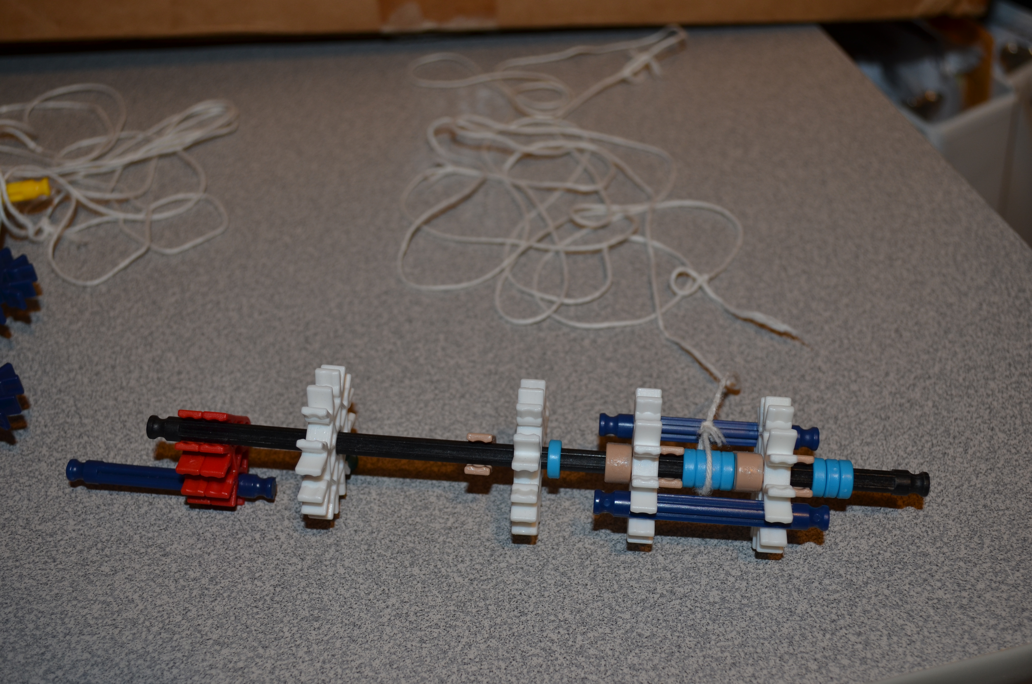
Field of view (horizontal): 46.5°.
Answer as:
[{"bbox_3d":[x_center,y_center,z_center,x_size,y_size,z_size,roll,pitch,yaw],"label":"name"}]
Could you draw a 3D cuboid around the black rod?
[{"bbox_3d":[0.004,0.028,0.293,0.190,0.006,0.006,4,38,4],"label":"black rod"}]

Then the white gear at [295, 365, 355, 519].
[{"bbox_3d":[-0.047,0.024,0.296,0.006,0.037,0.037,4,38,4],"label":"white gear"}]

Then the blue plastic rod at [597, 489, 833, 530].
[{"bbox_3d":[0.045,0.039,0.279,0.054,0.006,0.006,4,38,4],"label":"blue plastic rod"}]

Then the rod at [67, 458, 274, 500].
[{"bbox_3d":[-0.089,0.036,0.312,0.054,0.006,0.006,5,38,3],"label":"rod"}]

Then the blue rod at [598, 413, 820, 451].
[{"bbox_3d":[0.048,0.022,0.300,0.054,0.006,0.006,4,38,4],"label":"blue rod"}]

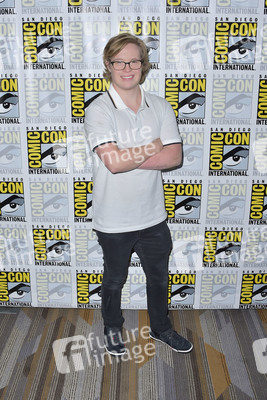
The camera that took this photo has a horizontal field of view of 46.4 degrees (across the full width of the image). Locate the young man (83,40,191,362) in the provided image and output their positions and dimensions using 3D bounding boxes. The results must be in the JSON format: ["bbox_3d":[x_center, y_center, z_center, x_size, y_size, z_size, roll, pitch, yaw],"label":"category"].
[{"bbox_3d":[0.029,0.015,1.636,0.540,1.659,0.391,-4,12,-22],"label":"young man"}]

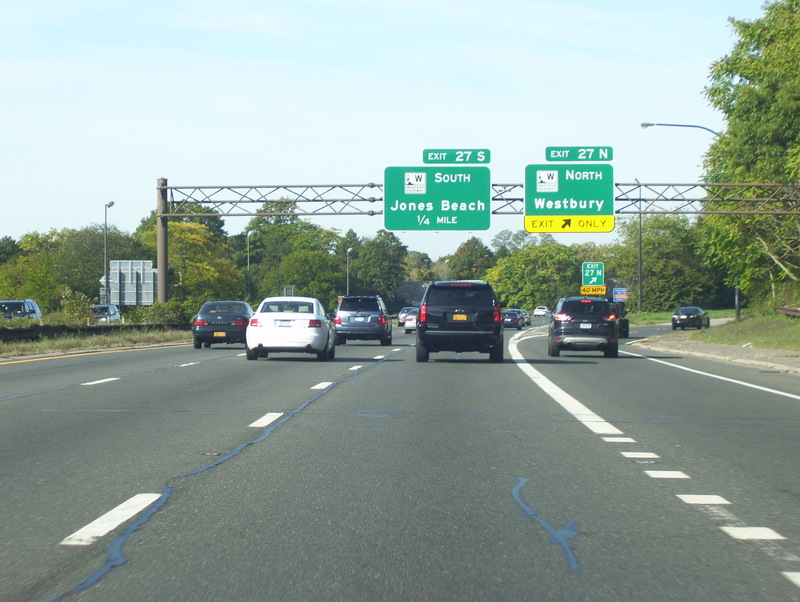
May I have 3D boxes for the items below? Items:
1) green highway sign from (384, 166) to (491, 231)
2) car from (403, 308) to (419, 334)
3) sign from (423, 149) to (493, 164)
[{"bbox_3d":[1.599,-4.319,105.700,4.500,2.740,0.120,0,0,2],"label":"green highway sign"},{"bbox_3d":[1.300,1.140,141.500,1.800,1.450,4.700,0,0,4],"label":"car"},{"bbox_3d":[2.456,-6.191,107.300,2.880,0.620,0.100,0,0,3],"label":"sign"}]

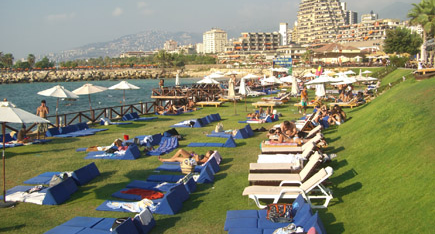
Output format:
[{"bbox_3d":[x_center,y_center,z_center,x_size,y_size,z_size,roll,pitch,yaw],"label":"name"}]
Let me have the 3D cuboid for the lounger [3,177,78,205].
[{"bbox_3d":[-4.442,1.756,11.970,1.700,0.420,1.250,1,7,13],"label":"lounger"}]

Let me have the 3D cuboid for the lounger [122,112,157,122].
[{"bbox_3d":[-4.585,-0.075,28.608,1.930,0.412,1.318,-1,7,3],"label":"lounger"}]

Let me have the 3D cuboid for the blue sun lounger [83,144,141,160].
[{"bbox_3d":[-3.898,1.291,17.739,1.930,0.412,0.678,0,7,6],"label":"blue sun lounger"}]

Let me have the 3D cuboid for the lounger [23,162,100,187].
[{"bbox_3d":[-4.756,1.703,14.603,1.930,0.412,1.255,1,7,14],"label":"lounger"}]

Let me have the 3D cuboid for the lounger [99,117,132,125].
[{"bbox_3d":[-5.426,0.162,26.058,1.750,0.420,0.750,0,6,0],"label":"lounger"}]

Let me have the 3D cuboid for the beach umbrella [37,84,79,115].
[{"bbox_3d":[-7.717,-0.424,23.099,2.050,2.250,2.050,0,6,0],"label":"beach umbrella"}]

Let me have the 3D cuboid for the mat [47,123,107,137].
[{"bbox_3d":[-6.468,0.549,22.642,1.700,0.420,2.900,2,7,19],"label":"mat"}]

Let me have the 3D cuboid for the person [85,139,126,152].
[{"bbox_3d":[-4.389,1.077,18.981,1.660,0.500,0.480,0,7,8],"label":"person"}]

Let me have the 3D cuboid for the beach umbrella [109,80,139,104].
[{"bbox_3d":[-5.967,-1.145,30.951,2.150,2.400,2.150,-1,7,0],"label":"beach umbrella"}]

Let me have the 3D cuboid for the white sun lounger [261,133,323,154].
[{"bbox_3d":[2.320,0.994,15.319,1.890,0.780,0.680,0,7,-1],"label":"white sun lounger"}]

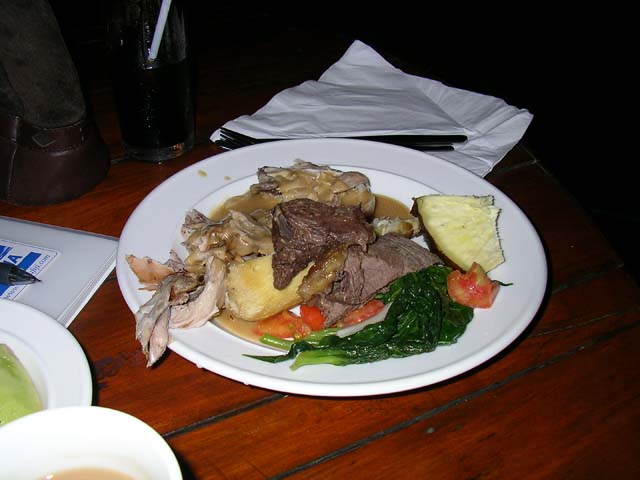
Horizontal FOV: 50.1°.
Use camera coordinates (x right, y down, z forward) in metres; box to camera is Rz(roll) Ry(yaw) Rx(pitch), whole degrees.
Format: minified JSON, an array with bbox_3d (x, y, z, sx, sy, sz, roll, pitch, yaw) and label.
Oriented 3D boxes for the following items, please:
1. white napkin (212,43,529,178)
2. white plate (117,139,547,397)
[{"bbox_3d":[0.074,-0.130,0.650,0.232,0.025,0.293,19,39,23],"label":"white napkin"},{"bbox_3d":[0.007,0.007,0.457,0.275,0.026,0.275,1,35,-1],"label":"white plate"}]

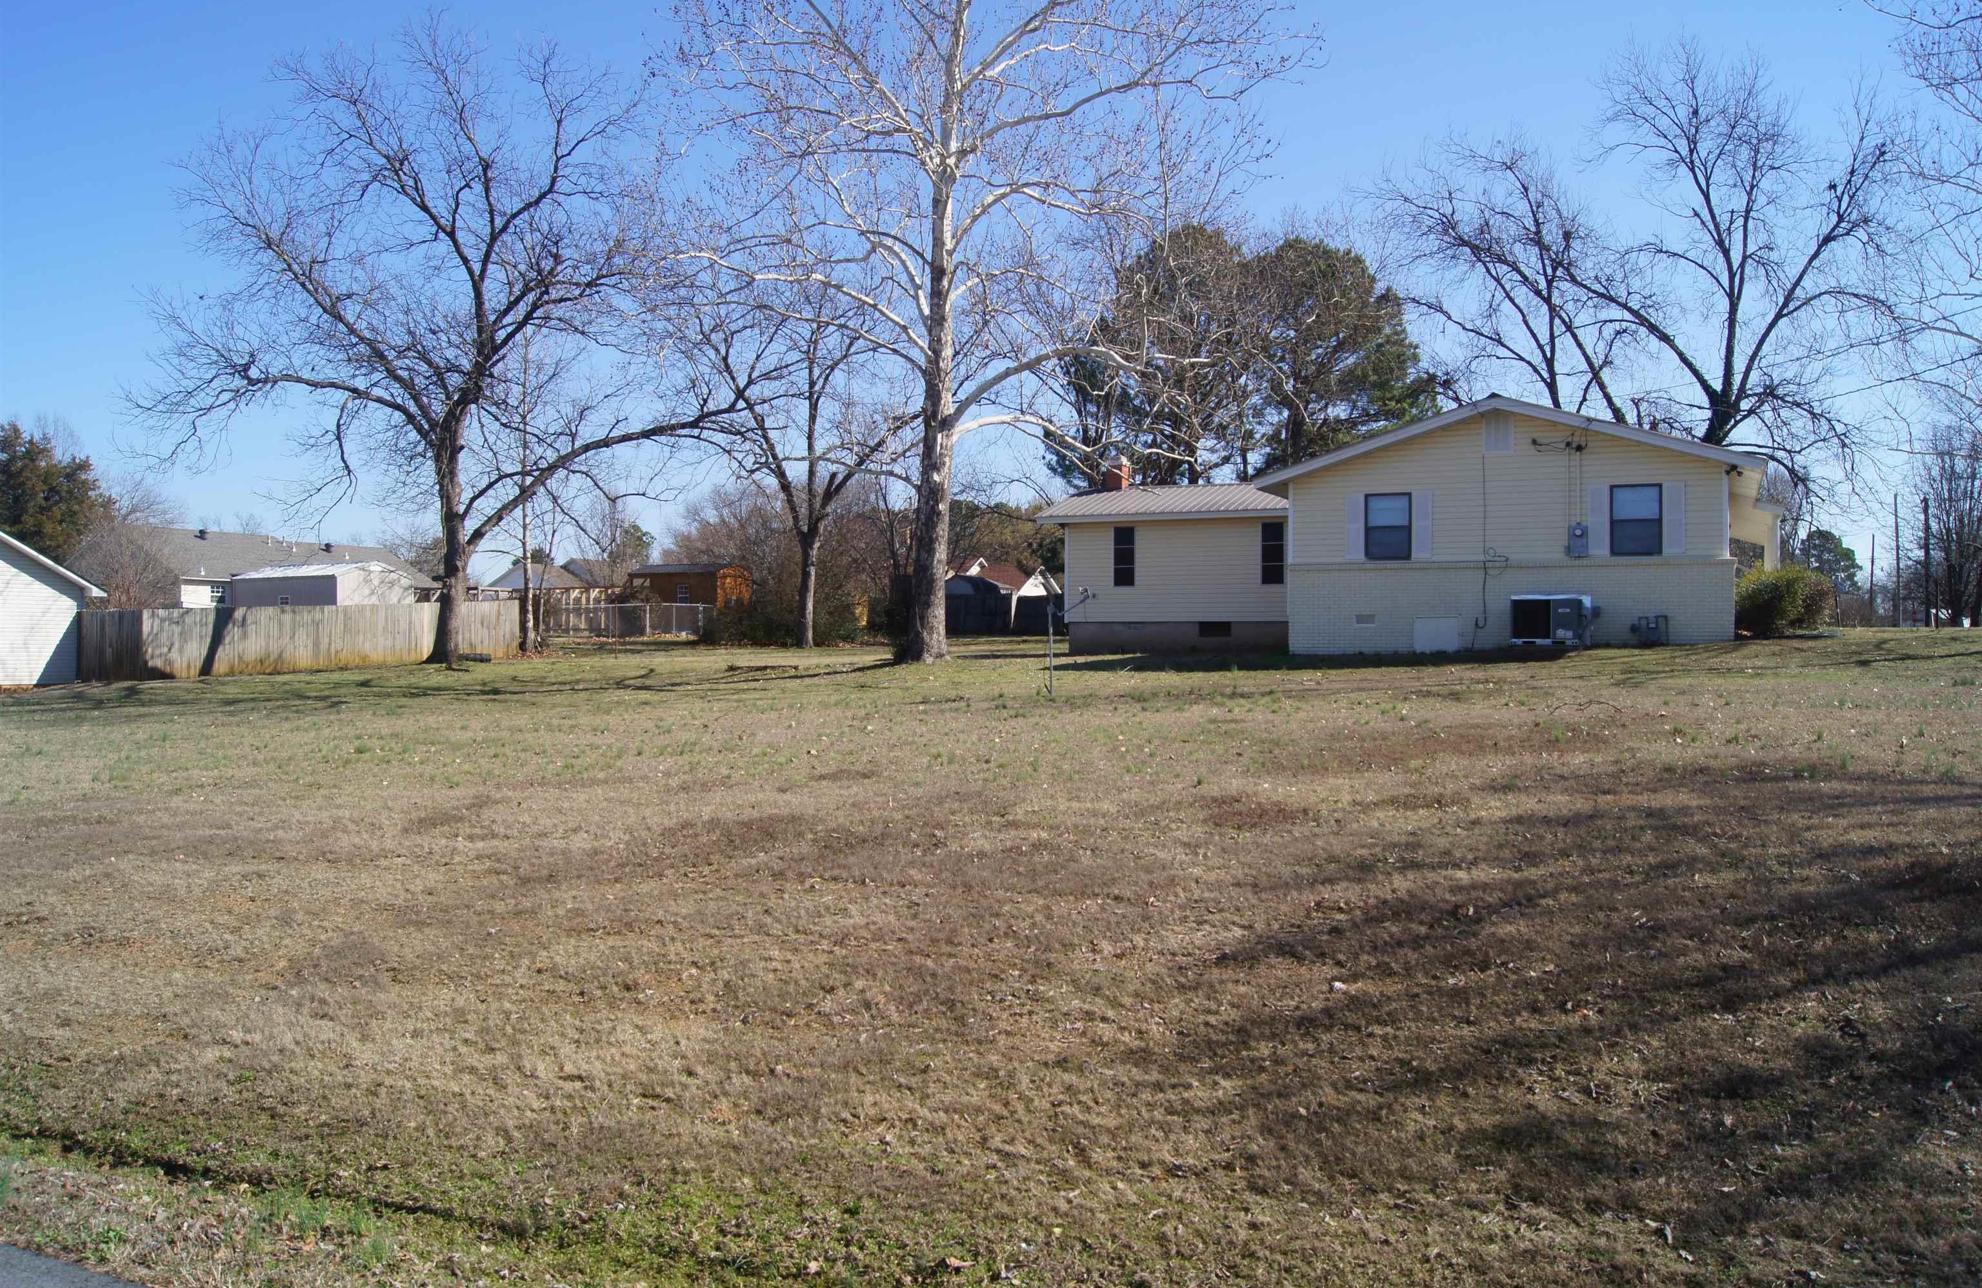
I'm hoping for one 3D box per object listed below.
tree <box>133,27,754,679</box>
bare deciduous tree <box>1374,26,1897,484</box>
[{"bbox_3d":[-15.966,-8.745,43.000,17.894,18.702,17.000,-1,2,0],"label":"tree"},{"bbox_3d":[22.340,-11.037,51.000,17.926,19.415,16.671,-1,2,0],"label":"bare deciduous tree"}]

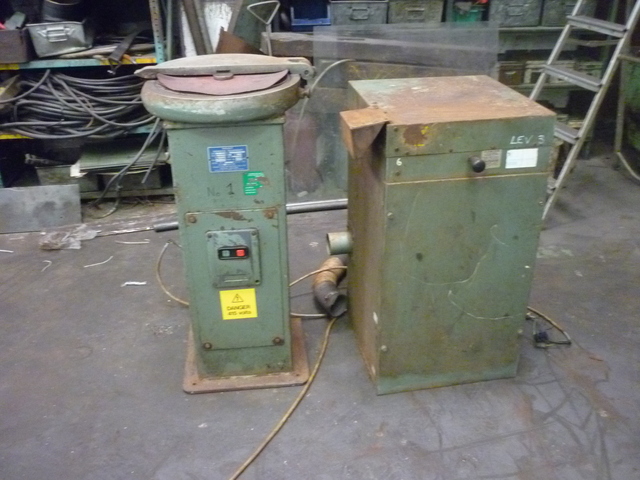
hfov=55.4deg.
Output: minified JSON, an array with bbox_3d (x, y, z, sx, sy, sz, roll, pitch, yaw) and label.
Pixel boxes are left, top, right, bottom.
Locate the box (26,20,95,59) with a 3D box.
[{"bbox_3d":[-1.322,-1.053,3.156,0.275,0.161,0.272,-5,27,-8],"label":"box"}]

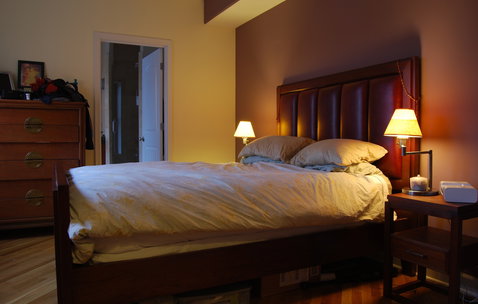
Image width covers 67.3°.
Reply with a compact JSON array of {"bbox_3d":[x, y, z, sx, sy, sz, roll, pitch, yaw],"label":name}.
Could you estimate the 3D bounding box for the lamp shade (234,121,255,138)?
[{"bbox_3d":[0.056,-0.238,3.825,0.222,0.170,0.222,0,2,0],"label":"lamp shade"}]

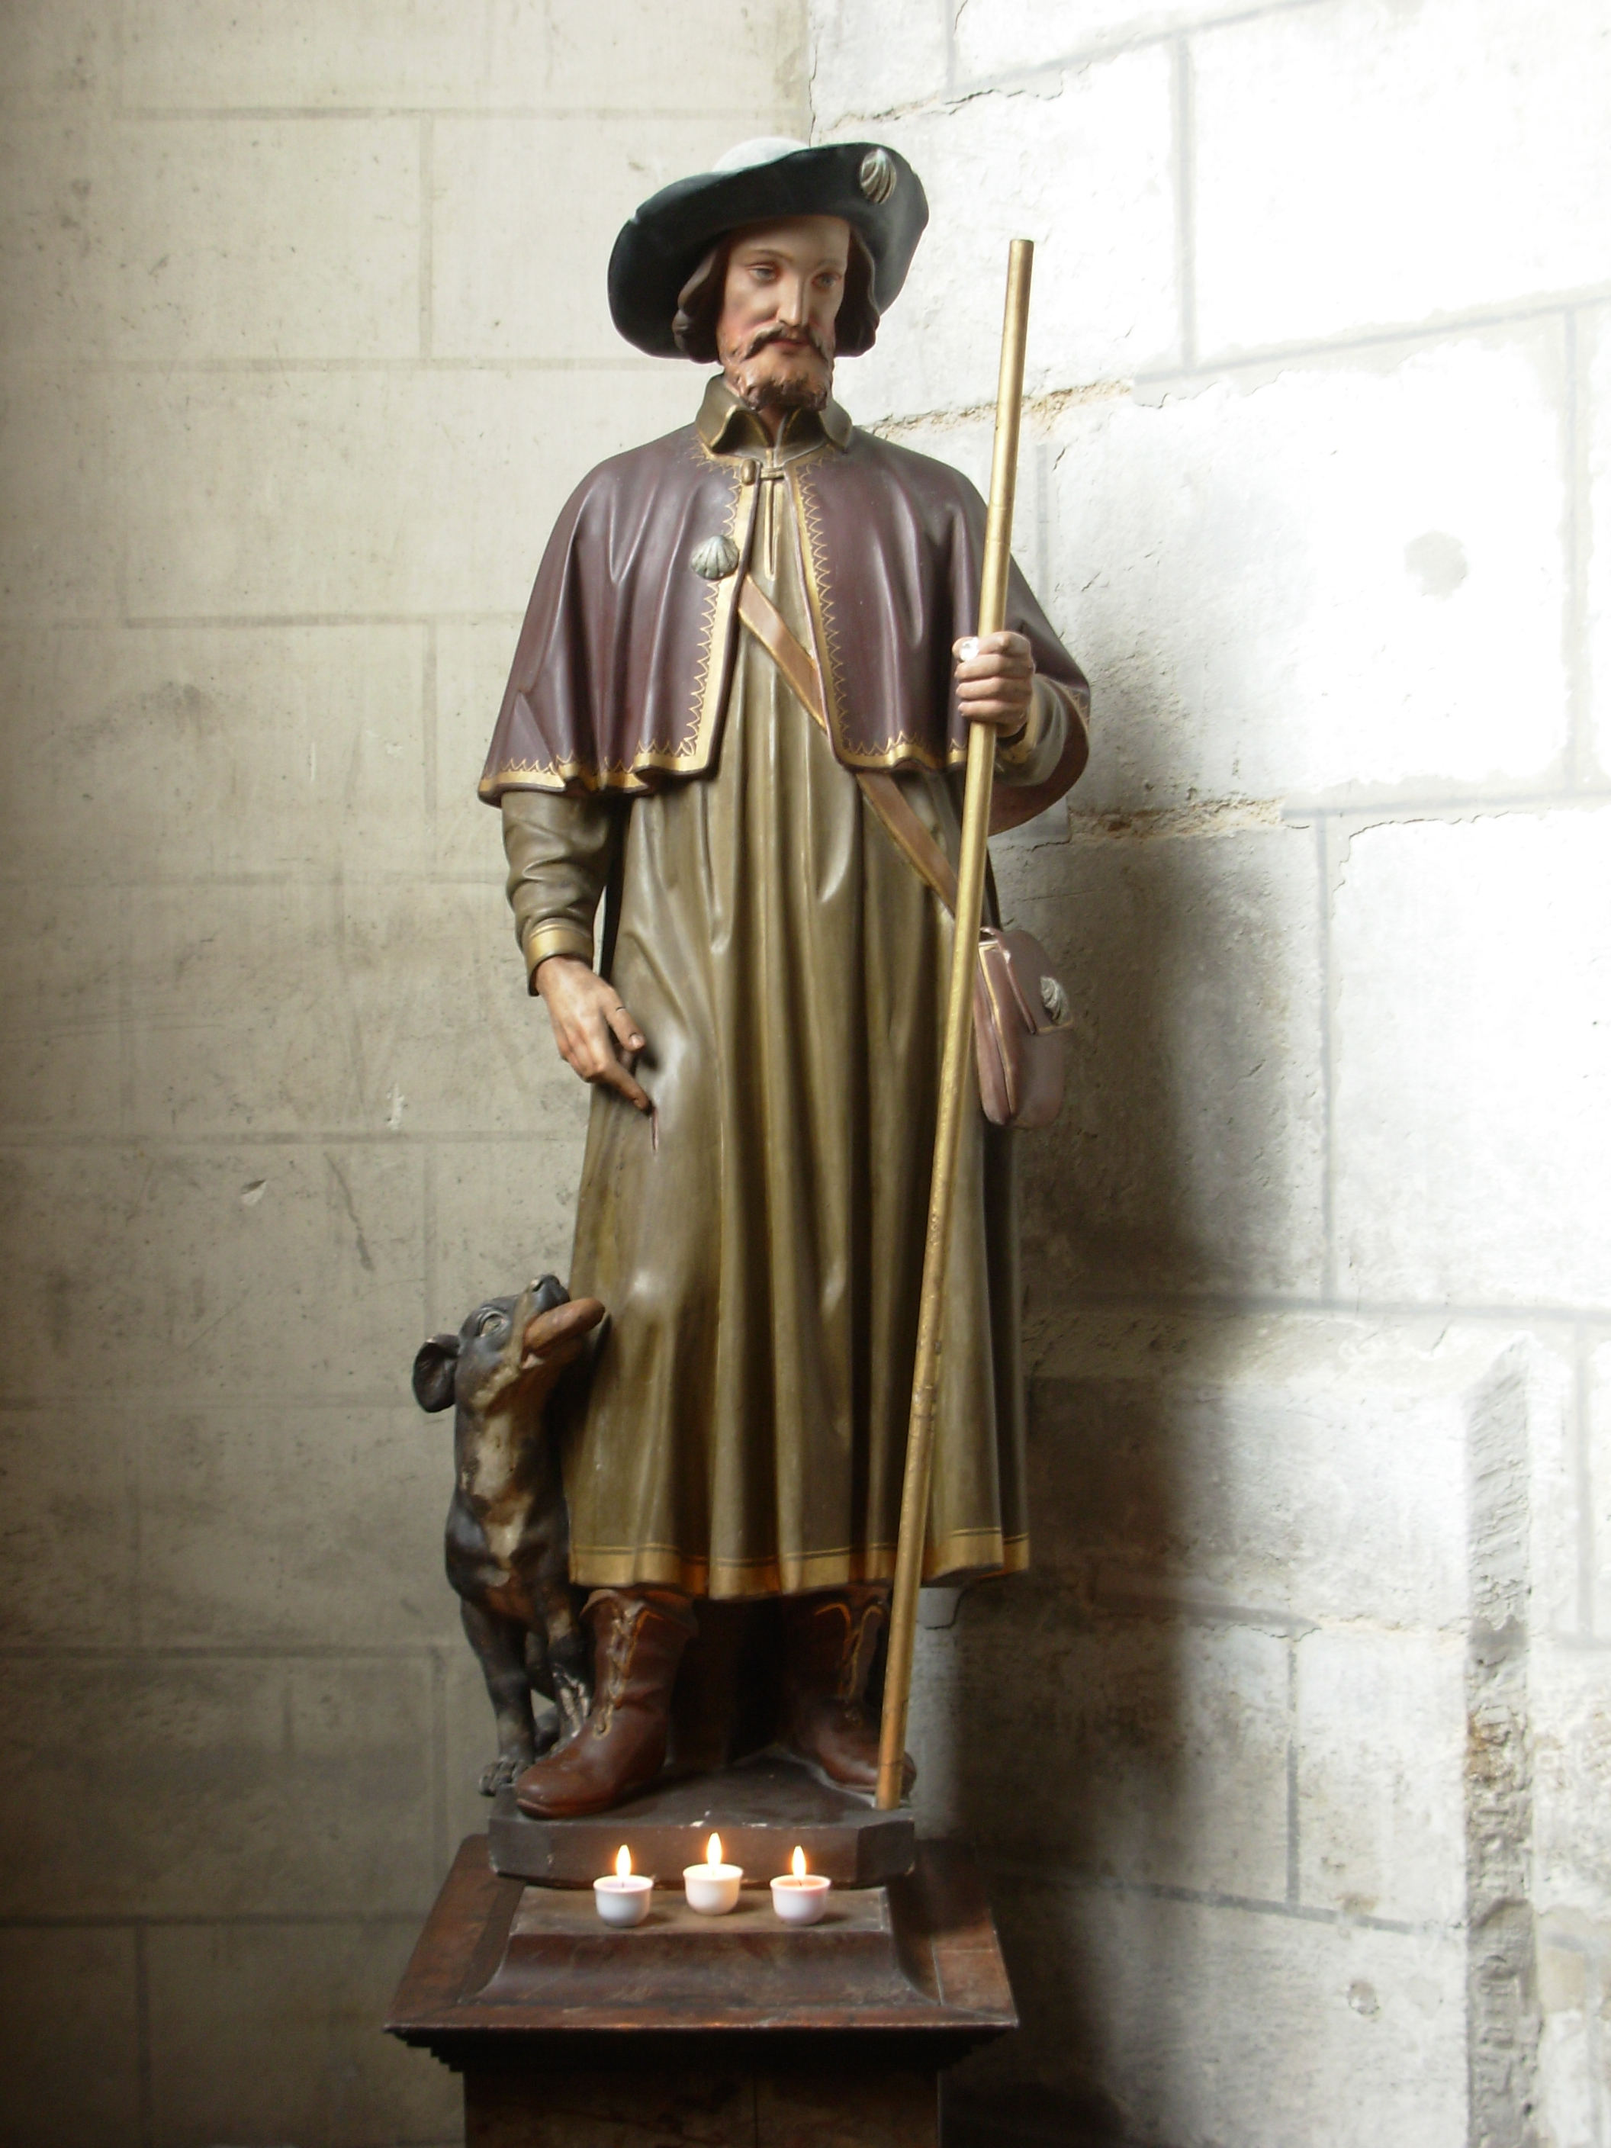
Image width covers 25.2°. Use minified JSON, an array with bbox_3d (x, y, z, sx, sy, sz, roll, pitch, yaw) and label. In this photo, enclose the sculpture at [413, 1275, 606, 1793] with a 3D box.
[{"bbox_3d":[-0.250,0.392,3.150,0.168,0.440,0.260,0,0,-2],"label":"sculpture"}]

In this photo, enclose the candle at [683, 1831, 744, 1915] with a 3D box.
[{"bbox_3d":[-0.073,0.632,2.850,0.047,0.063,0.047,0,0,0],"label":"candle"}]

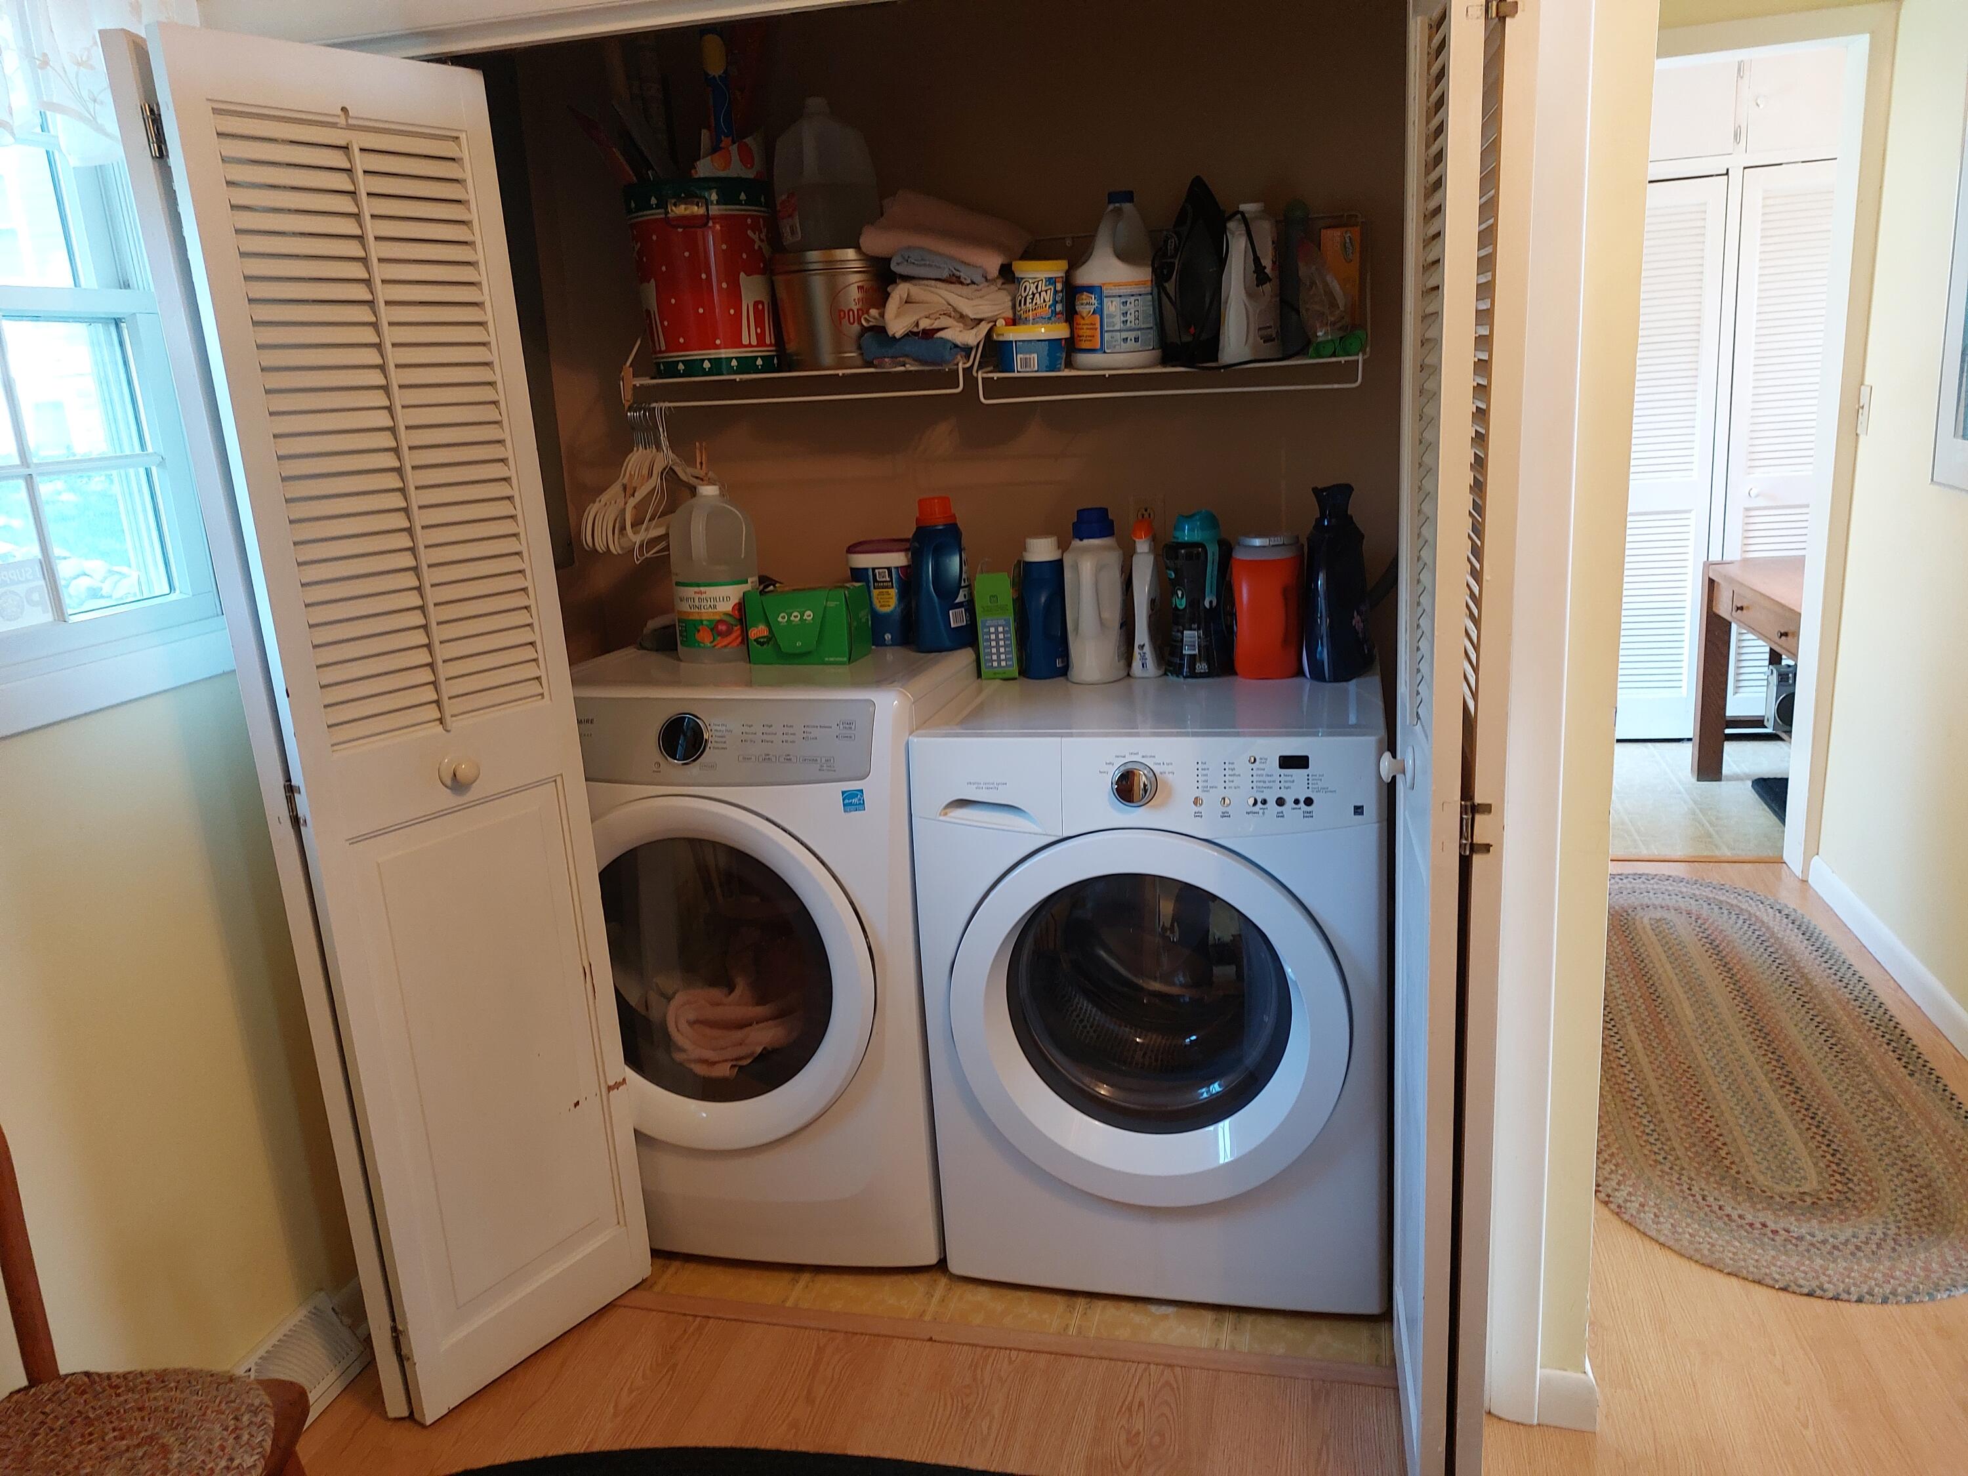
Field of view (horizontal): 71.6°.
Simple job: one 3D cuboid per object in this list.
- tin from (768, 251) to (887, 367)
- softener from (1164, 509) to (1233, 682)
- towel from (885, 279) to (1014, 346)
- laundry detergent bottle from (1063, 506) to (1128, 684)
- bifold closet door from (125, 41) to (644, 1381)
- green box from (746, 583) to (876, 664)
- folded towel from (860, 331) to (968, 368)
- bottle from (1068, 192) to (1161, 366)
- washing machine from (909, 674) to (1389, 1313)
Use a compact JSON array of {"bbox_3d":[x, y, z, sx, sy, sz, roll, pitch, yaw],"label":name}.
[{"bbox_3d":[-0.280,-0.759,2.462,0.200,0.197,0.200,-4,13,1],"label":"tin"},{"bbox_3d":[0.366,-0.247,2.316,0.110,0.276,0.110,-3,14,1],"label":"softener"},{"bbox_3d":[-0.061,-0.747,2.397,0.190,0.095,0.200,0,14,14],"label":"towel"},{"bbox_3d":[0.196,-0.246,2.337,0.098,0.286,0.138,0,14,14],"label":"laundry detergent bottle"},{"bbox_3d":[-0.750,0.047,1.907,0.037,1.845,0.406,7,18,37],"label":"bifold closet door"},{"bbox_3d":[-0.295,-0.194,2.305,0.193,0.120,0.100,2,15,21],"label":"green box"},{"bbox_3d":[-0.098,-0.695,2.437,0.165,0.060,0.240,0,14,14],"label":"folded towel"},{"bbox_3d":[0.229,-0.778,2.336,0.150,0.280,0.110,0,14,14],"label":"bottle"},{"bbox_3d":[0.325,0.363,2.345,0.686,0.913,0.720,0,14,14],"label":"washing machine"}]

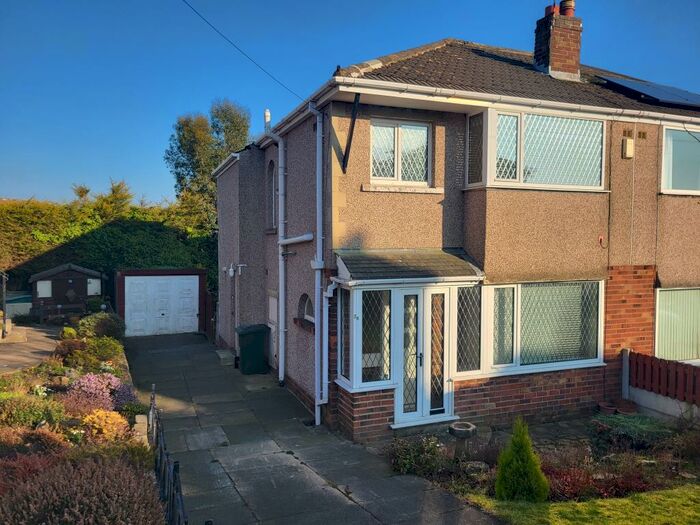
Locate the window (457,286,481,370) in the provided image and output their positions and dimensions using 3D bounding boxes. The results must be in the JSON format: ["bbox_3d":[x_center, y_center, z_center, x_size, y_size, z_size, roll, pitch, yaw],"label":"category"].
[{"bbox_3d":[1.906,1.080,8.488,0.463,1.375,0.070,-1,3,-21],"label":"window"}]

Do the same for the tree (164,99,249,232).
[{"bbox_3d":[-7.316,-3.200,27.072,4.500,10.438,4.500,-1,3,-21],"label":"tree"}]

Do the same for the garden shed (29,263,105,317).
[{"bbox_3d":[-10.286,1.028,19.532,2.388,2.048,2.200,-1,3,-21],"label":"garden shed"}]

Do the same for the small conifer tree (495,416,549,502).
[{"bbox_3d":[1.630,1.847,4.969,0.490,0.789,0.490,1,4,19],"label":"small conifer tree"}]

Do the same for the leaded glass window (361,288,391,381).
[{"bbox_3d":[0.382,1.069,7.610,0.481,1.335,0.070,-1,4,-21],"label":"leaded glass window"}]

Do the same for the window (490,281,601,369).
[{"bbox_3d":[3.430,1.084,9.087,2.488,1.476,0.110,-1,3,-21],"label":"window"}]

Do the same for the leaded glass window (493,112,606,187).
[{"bbox_3d":[3.432,-1.862,8.917,2.383,1.220,0.110,-1,3,-21],"label":"leaded glass window"}]

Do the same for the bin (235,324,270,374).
[{"bbox_3d":[-2.229,2.002,12.088,0.590,1.070,0.710,1,4,5],"label":"bin"}]

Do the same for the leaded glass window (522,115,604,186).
[{"bbox_3d":[3.507,-1.812,8.617,1.651,1.090,0.070,-1,4,-21],"label":"leaded glass window"}]

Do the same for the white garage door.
[{"bbox_3d":[-6.167,1.414,17.339,2.300,1.962,0.100,-1,3,-21],"label":"white garage door"}]

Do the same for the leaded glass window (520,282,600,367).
[{"bbox_3d":[3.656,1.055,9.174,1.764,1.433,0.070,-1,3,-21],"label":"leaded glass window"}]

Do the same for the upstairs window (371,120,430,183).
[{"bbox_3d":[0.824,-1.730,8.340,1.066,1.027,0.090,-1,4,-21],"label":"upstairs window"}]

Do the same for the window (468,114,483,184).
[{"bbox_3d":[2.006,-1.812,8.400,0.070,1.111,0.402,-1,4,-21],"label":"window"}]

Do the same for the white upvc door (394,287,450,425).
[{"bbox_3d":[1.103,1.387,7.904,0.959,2.057,0.090,-1,4,-21],"label":"white upvc door"}]

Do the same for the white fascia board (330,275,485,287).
[{"bbox_3d":[0.923,0.278,8.341,2.303,0.120,0.817,-1,3,-21],"label":"white fascia board"}]

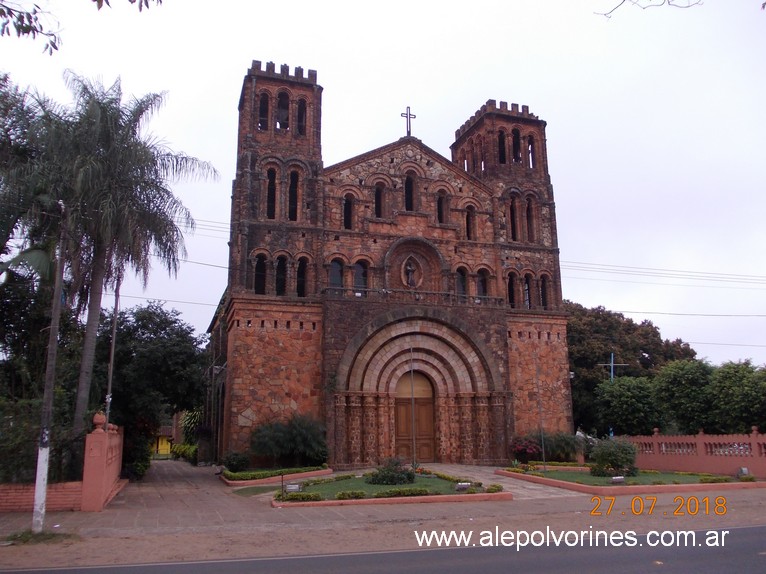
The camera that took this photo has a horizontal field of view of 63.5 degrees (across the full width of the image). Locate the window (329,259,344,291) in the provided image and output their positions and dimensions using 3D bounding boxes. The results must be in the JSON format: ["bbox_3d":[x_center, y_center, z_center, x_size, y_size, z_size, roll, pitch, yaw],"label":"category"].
[{"bbox_3d":[-1.976,-0.467,26.676,0.584,1.561,0.280,4,-12,-18],"label":"window"}]

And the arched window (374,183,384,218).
[{"bbox_3d":[-0.179,-4.412,31.590,0.540,1.920,0.300,3,-14,-19],"label":"arched window"}]

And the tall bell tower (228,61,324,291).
[{"bbox_3d":[-5.603,-5.000,31.845,4.200,11.450,4.300,3,-14,-19],"label":"tall bell tower"}]

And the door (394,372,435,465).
[{"bbox_3d":[1.382,5.772,27.493,1.870,3.960,0.200,3,-13,-18],"label":"door"}]

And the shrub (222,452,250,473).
[{"bbox_3d":[-5.888,6.990,24.963,1.150,0.920,1.100,2,-13,-13],"label":"shrub"}]

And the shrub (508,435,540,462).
[{"bbox_3d":[5.272,6.035,22.980,1.150,0.951,1.000,3,-12,-18],"label":"shrub"}]

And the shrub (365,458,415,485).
[{"bbox_3d":[0.191,6.509,22.043,1.650,0.870,1.400,1,-14,-8],"label":"shrub"}]

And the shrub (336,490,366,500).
[{"bbox_3d":[-0.828,5.330,15.937,0.720,0.250,0.400,1,-14,-8],"label":"shrub"}]

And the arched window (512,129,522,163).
[{"bbox_3d":[6.691,-7.078,30.984,0.542,1.835,0.280,4,-12,-18],"label":"arched window"}]

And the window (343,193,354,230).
[{"bbox_3d":[-1.516,-3.339,27.388,0.494,1.714,0.280,4,-12,-18],"label":"window"}]

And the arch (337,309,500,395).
[{"bbox_3d":[1.585,2.860,27.413,7.690,3.736,1.000,3,-13,-18],"label":"arch"}]

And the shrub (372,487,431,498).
[{"bbox_3d":[0.460,5.459,16.588,1.450,0.280,0.450,1,-14,-8],"label":"shrub"}]

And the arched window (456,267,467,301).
[{"bbox_3d":[3.078,-0.092,24.791,0.470,1.420,0.300,3,-12,-18],"label":"arched window"}]

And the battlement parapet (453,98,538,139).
[{"bbox_3d":[5.213,-7.397,28.650,2.500,0.650,3.500,3,-12,-18],"label":"battlement parapet"}]

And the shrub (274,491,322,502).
[{"bbox_3d":[-1.823,4.479,13.379,1.020,0.250,0.420,3,-14,-19],"label":"shrub"}]

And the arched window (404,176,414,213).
[{"bbox_3d":[1.380,-4.896,32.264,0.560,2.120,0.300,3,-14,-19],"label":"arched window"}]

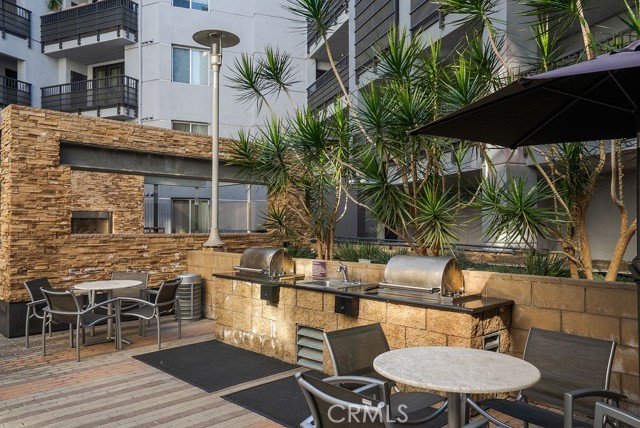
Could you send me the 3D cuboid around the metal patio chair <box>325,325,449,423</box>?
[{"bbox_3d":[0.418,1.168,2.969,0.618,0.804,0.641,1,-2,-38],"label":"metal patio chair"}]

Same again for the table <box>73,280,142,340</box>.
[{"bbox_3d":[-2.755,1.295,6.054,0.830,0.730,0.830,2,-2,-45],"label":"table"}]

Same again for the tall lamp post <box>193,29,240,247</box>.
[{"bbox_3d":[-1.756,-1.240,7.775,0.800,3.526,0.800,0,-2,0],"label":"tall lamp post"}]

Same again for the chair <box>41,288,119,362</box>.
[{"bbox_3d":[-2.839,1.242,5.466,0.618,0.804,0.641,-1,-2,25],"label":"chair"}]

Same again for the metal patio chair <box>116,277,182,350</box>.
[{"bbox_3d":[-2.153,1.255,5.952,0.641,0.804,0.618,0,-2,10],"label":"metal patio chair"}]

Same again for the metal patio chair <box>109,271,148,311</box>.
[{"bbox_3d":[-2.799,1.275,6.645,0.618,0.804,0.641,0,-2,-7],"label":"metal patio chair"}]

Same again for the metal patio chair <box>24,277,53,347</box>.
[{"bbox_3d":[-3.383,1.258,6.011,0.641,0.804,0.618,0,-2,-3],"label":"metal patio chair"}]

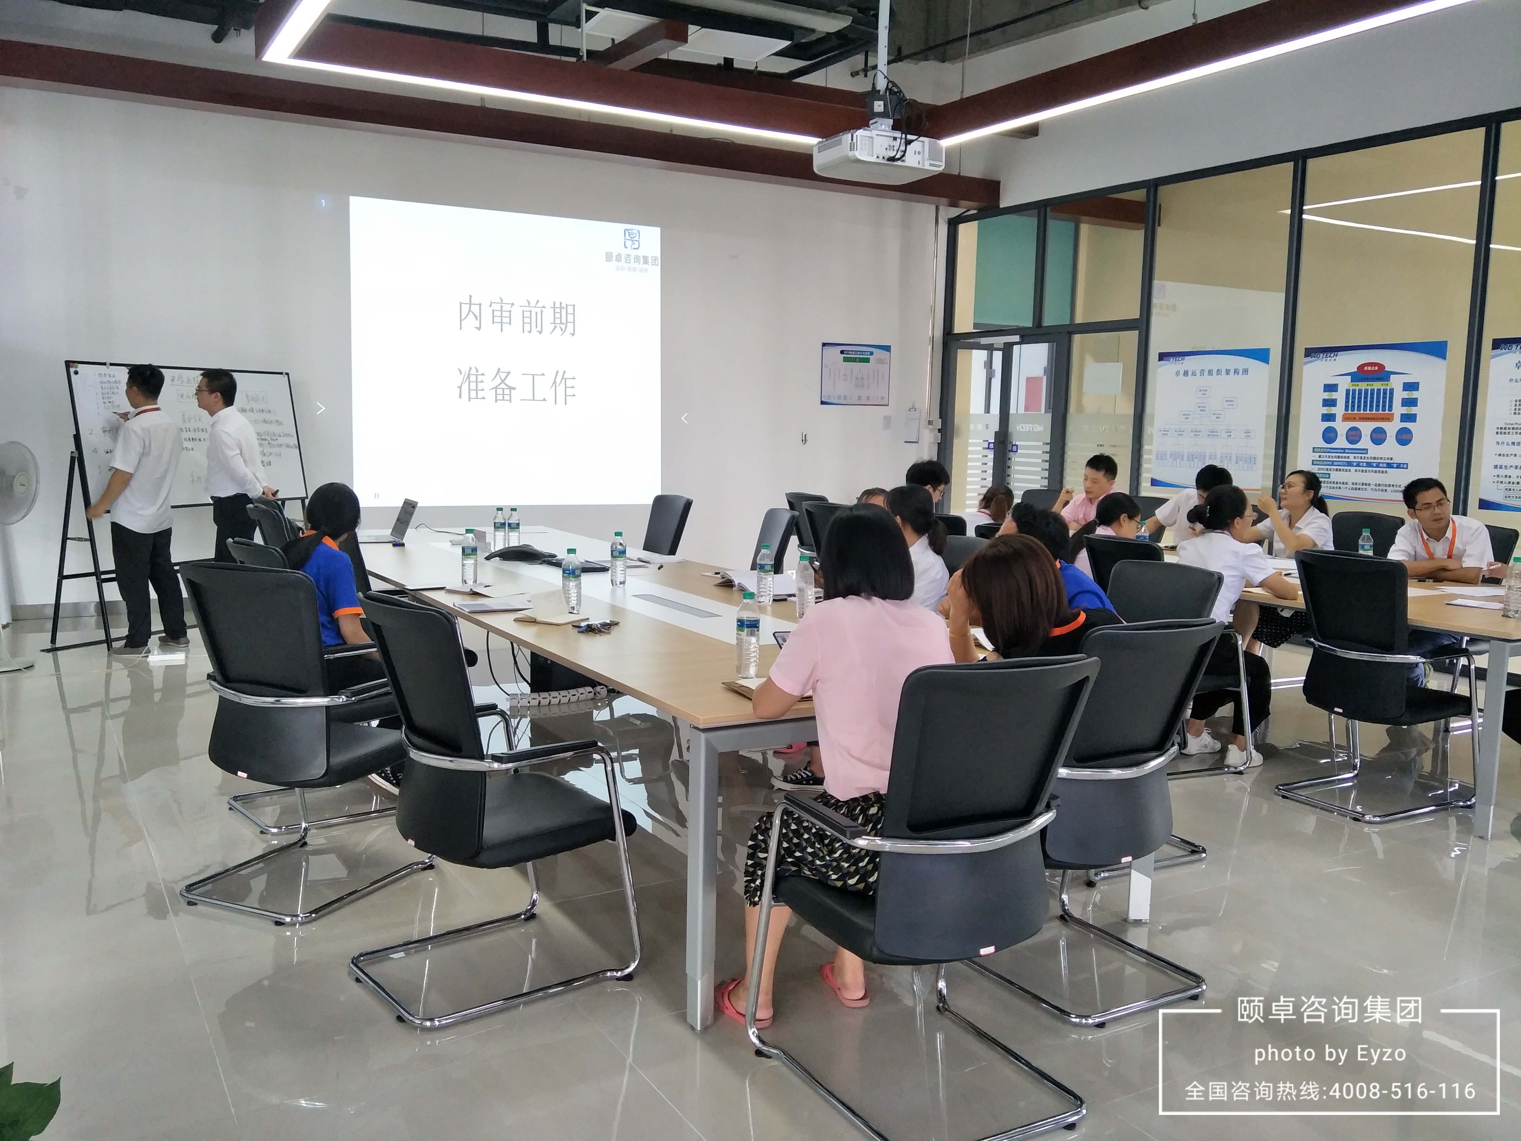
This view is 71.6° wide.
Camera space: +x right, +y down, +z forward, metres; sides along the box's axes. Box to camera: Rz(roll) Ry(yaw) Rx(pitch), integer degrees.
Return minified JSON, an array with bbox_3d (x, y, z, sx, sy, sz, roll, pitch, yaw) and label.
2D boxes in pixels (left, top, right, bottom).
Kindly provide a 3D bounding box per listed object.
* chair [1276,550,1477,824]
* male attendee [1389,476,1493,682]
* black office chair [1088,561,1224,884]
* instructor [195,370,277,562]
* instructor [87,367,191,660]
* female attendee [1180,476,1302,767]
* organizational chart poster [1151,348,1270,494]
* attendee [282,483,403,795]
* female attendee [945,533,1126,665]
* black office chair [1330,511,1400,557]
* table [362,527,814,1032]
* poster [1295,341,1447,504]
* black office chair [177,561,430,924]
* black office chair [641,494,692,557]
[{"bbox_3d":[2.372,0.405,4.060,0.582,0.965,0.517,-1,8,-21],"label":"chair"},{"bbox_3d":[3.434,0.192,5.251,0.750,1.250,0.520,-4,9,-37],"label":"male attendee"},{"bbox_3d":[1.201,0.484,3.737,0.630,1.000,0.570,-3,8,-30],"label":"black office chair"},{"bbox_3d":[-3.077,-0.361,6.159,0.417,1.640,0.429,3,8,14],"label":"instructor"},{"bbox_3d":[-3.537,-0.356,6.013,0.444,1.630,0.482,7,9,38],"label":"instructor"},{"bbox_3d":[1.934,0.229,4.379,0.688,1.200,0.510,-2,8,-25],"label":"female attendee"},{"bbox_3d":[3.154,-1.065,7.443,0.012,0.980,0.849,-2,8,-25],"label":"organizational chart poster"},{"bbox_3d":[-1.586,0.263,3.971,0.750,1.250,0.500,-4,9,-38],"label":"attendee"},{"bbox_3d":[0.773,0.493,3.006,0.520,1.170,0.800,-4,9,-37],"label":"female attendee"},{"bbox_3d":[3.440,0.187,6.172,0.630,1.000,0.570,-3,9,-32],"label":"black office chair"},{"bbox_3d":[-0.827,0.411,4.856,1.500,0.740,4.750,-4,9,-34],"label":"table"},{"bbox_3d":[4.029,-0.971,6.950,0.020,1.020,0.910,-4,9,-36],"label":"poster"},{"bbox_3d":[-1.359,0.451,3.130,0.544,0.965,0.553,5,8,28],"label":"black office chair"},{"bbox_3d":[-0.712,0.097,5.665,0.580,0.965,0.520,-2,8,-25],"label":"black office chair"}]

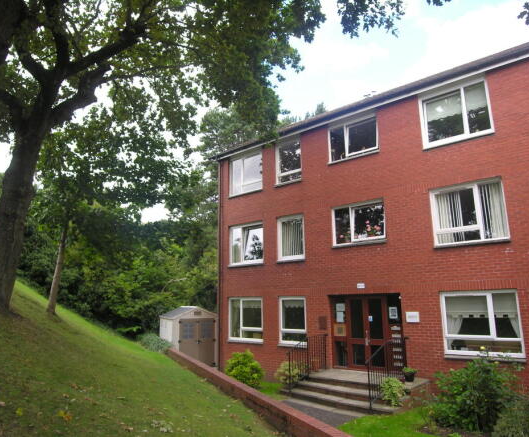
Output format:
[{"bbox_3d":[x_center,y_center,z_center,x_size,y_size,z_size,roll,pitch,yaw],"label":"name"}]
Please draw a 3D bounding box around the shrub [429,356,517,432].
[{"bbox_3d":[4.052,3.351,7.870,1.420,1.200,1.250,-11,-16,38],"label":"shrub"}]

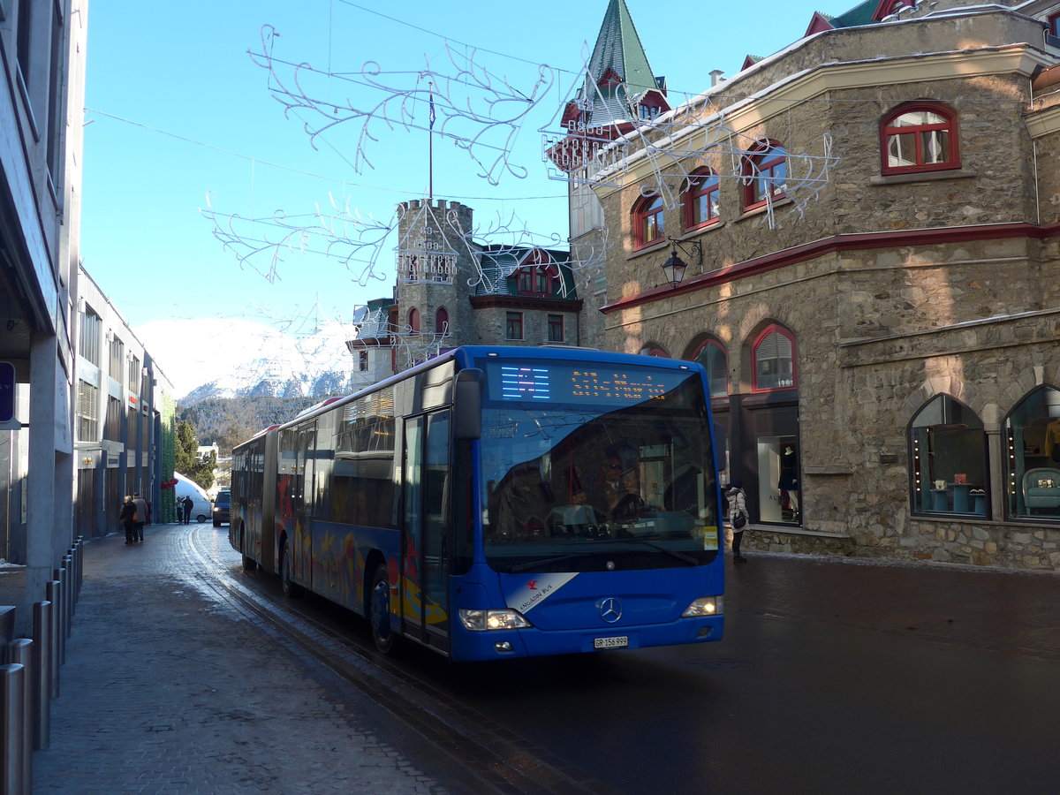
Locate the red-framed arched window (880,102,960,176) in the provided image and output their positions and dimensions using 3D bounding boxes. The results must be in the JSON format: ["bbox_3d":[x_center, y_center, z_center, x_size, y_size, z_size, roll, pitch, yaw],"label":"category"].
[{"bbox_3d":[7.878,-5.259,18.031,1.476,1.470,0.150,-2,-4,15],"label":"red-framed arched window"}]

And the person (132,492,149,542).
[{"bbox_3d":[-14.065,4.341,32.026,0.550,1.795,0.420,1,-4,-22],"label":"person"}]

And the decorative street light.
[{"bbox_3d":[3.773,-3.233,21.497,1.040,1.248,0.450,1,-5,-29],"label":"decorative street light"}]

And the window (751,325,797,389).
[{"bbox_3d":[5.537,-0.889,20.075,0.150,1.476,1.398,1,-5,-29],"label":"window"}]

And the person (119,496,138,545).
[{"bbox_3d":[-14.102,4.307,31.261,0.550,1.706,0.420,1,-5,-28],"label":"person"}]

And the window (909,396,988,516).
[{"bbox_3d":[7.636,1.090,16.246,0.150,2.259,1.645,1,-5,-28],"label":"window"}]

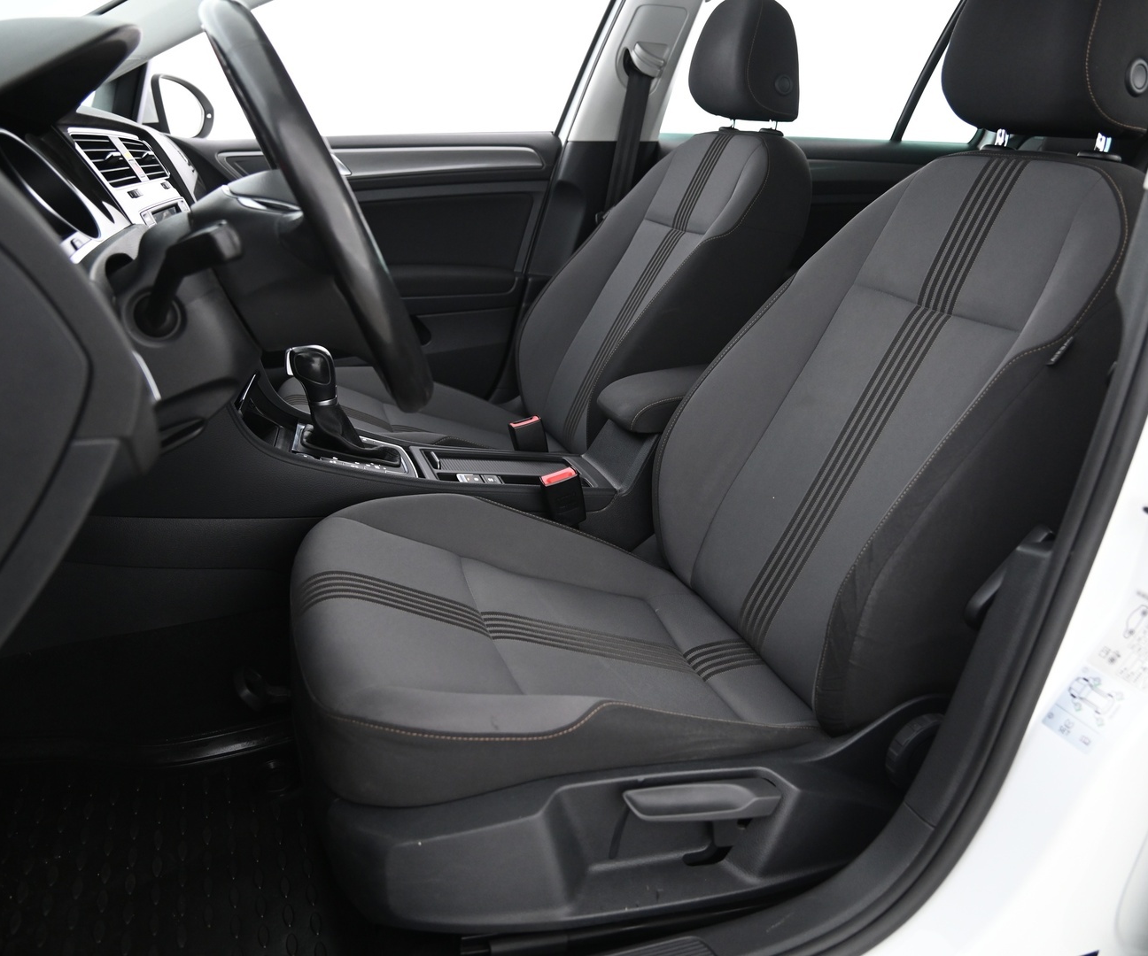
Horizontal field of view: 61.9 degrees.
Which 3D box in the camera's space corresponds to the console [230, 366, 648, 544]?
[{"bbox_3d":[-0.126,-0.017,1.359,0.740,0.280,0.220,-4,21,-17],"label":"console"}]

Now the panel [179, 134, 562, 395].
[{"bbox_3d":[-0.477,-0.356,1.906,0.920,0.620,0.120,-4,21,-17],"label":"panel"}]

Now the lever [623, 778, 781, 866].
[{"bbox_3d":[0.118,0.314,0.881,0.147,0.070,0.042,3,19,-20],"label":"lever"}]

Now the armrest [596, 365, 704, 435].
[{"bbox_3d":[0.182,-0.126,1.423,0.310,0.075,0.160,-7,22,-16],"label":"armrest"}]

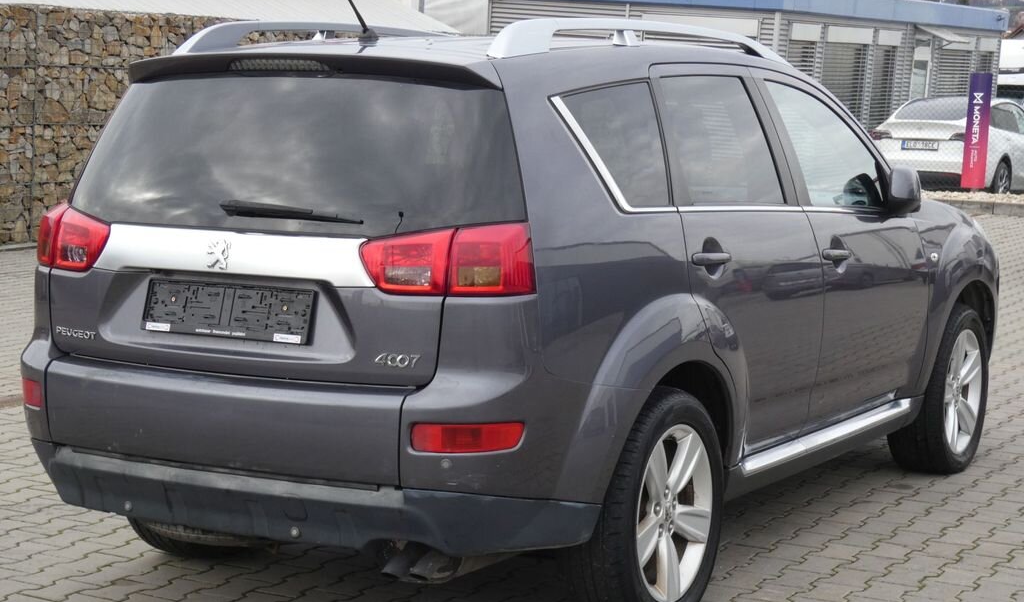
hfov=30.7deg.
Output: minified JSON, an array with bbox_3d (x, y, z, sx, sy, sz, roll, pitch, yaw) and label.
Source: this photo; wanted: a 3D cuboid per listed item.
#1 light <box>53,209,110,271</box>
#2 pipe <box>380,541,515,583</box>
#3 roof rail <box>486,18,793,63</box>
[{"bbox_3d":[-1.151,-0.159,5.039,0.243,0.180,0.071,6,8,40],"label":"light"},{"bbox_3d":[-0.166,0.638,4.670,0.220,0.115,0.330,4,7,30],"label":"pipe"},{"bbox_3d":[0.452,-0.768,5.588,0.080,0.143,1.990,4,7,30],"label":"roof rail"}]

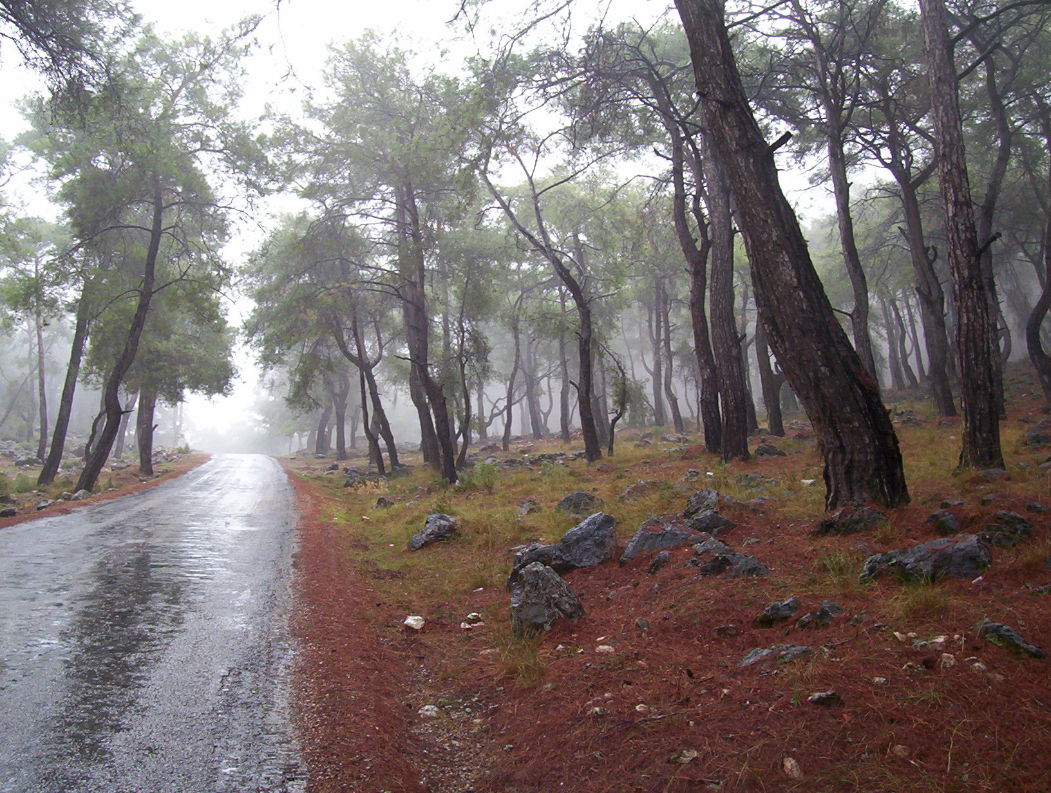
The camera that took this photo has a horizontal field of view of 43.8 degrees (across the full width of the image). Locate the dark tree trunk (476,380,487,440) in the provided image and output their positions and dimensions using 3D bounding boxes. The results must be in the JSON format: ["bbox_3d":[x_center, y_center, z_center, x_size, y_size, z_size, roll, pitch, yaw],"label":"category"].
[{"bbox_3d":[-1.812,0.609,54.000,0.380,2.408,0.360,-2,-2,0],"label":"dark tree trunk"}]

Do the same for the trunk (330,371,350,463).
[{"bbox_3d":[-6.536,0.693,46.000,0.679,3.146,0.600,0,-2,0],"label":"trunk"}]

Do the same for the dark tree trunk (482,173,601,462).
[{"bbox_3d":[0.373,-1.848,30.500,2.755,6.739,1.100,0,-2,0],"label":"dark tree trunk"}]

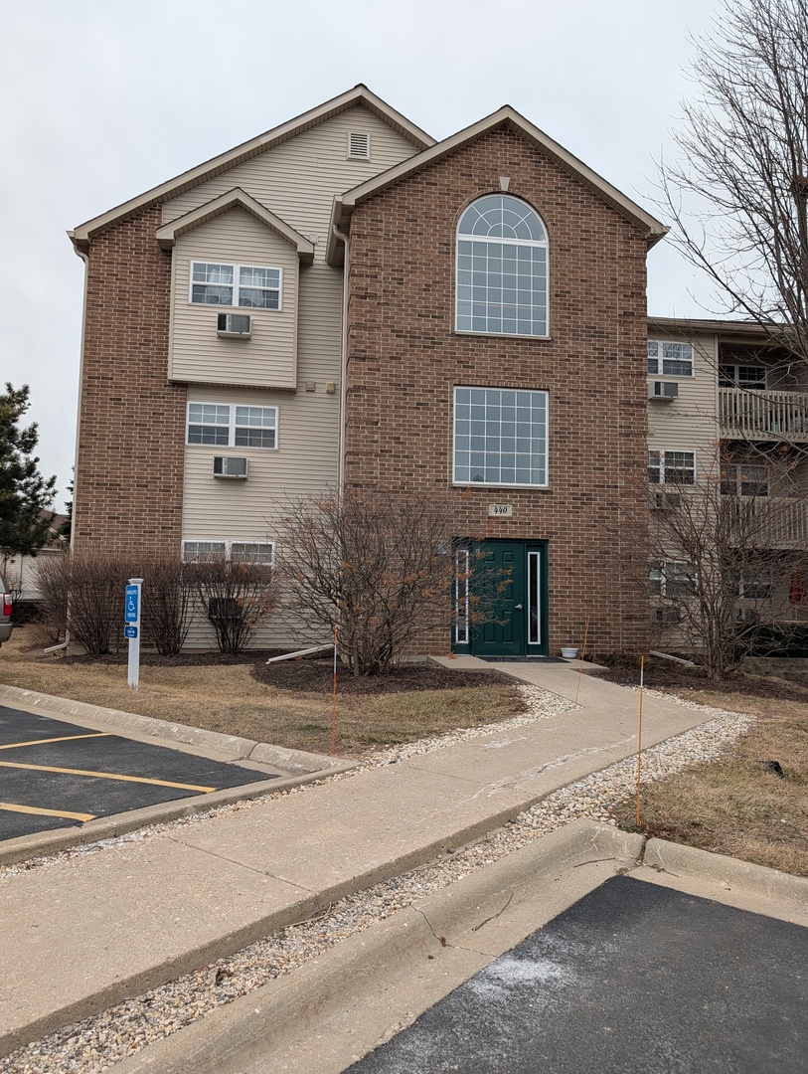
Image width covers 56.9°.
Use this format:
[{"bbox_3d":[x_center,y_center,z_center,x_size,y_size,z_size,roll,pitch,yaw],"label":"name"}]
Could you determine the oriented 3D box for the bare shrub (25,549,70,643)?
[{"bbox_3d":[-6.625,1.135,13.880,0.850,1.807,1.000,2,-4,-8],"label":"bare shrub"}]

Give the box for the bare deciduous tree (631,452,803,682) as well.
[{"bbox_3d":[4.841,0.412,11.469,2.650,3.471,2.500,2,-4,-8],"label":"bare deciduous tree"}]

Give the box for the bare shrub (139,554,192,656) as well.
[{"bbox_3d":[-4.454,1.250,13.921,0.933,1.886,1.100,2,-4,-8],"label":"bare shrub"}]

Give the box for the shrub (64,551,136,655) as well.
[{"bbox_3d":[-5.632,1.212,13.810,1.330,1.890,1.350,2,-4,-8],"label":"shrub"}]

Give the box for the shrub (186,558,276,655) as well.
[{"bbox_3d":[-3.284,1.302,14.181,1.702,1.827,1.500,2,-4,-8],"label":"shrub"}]

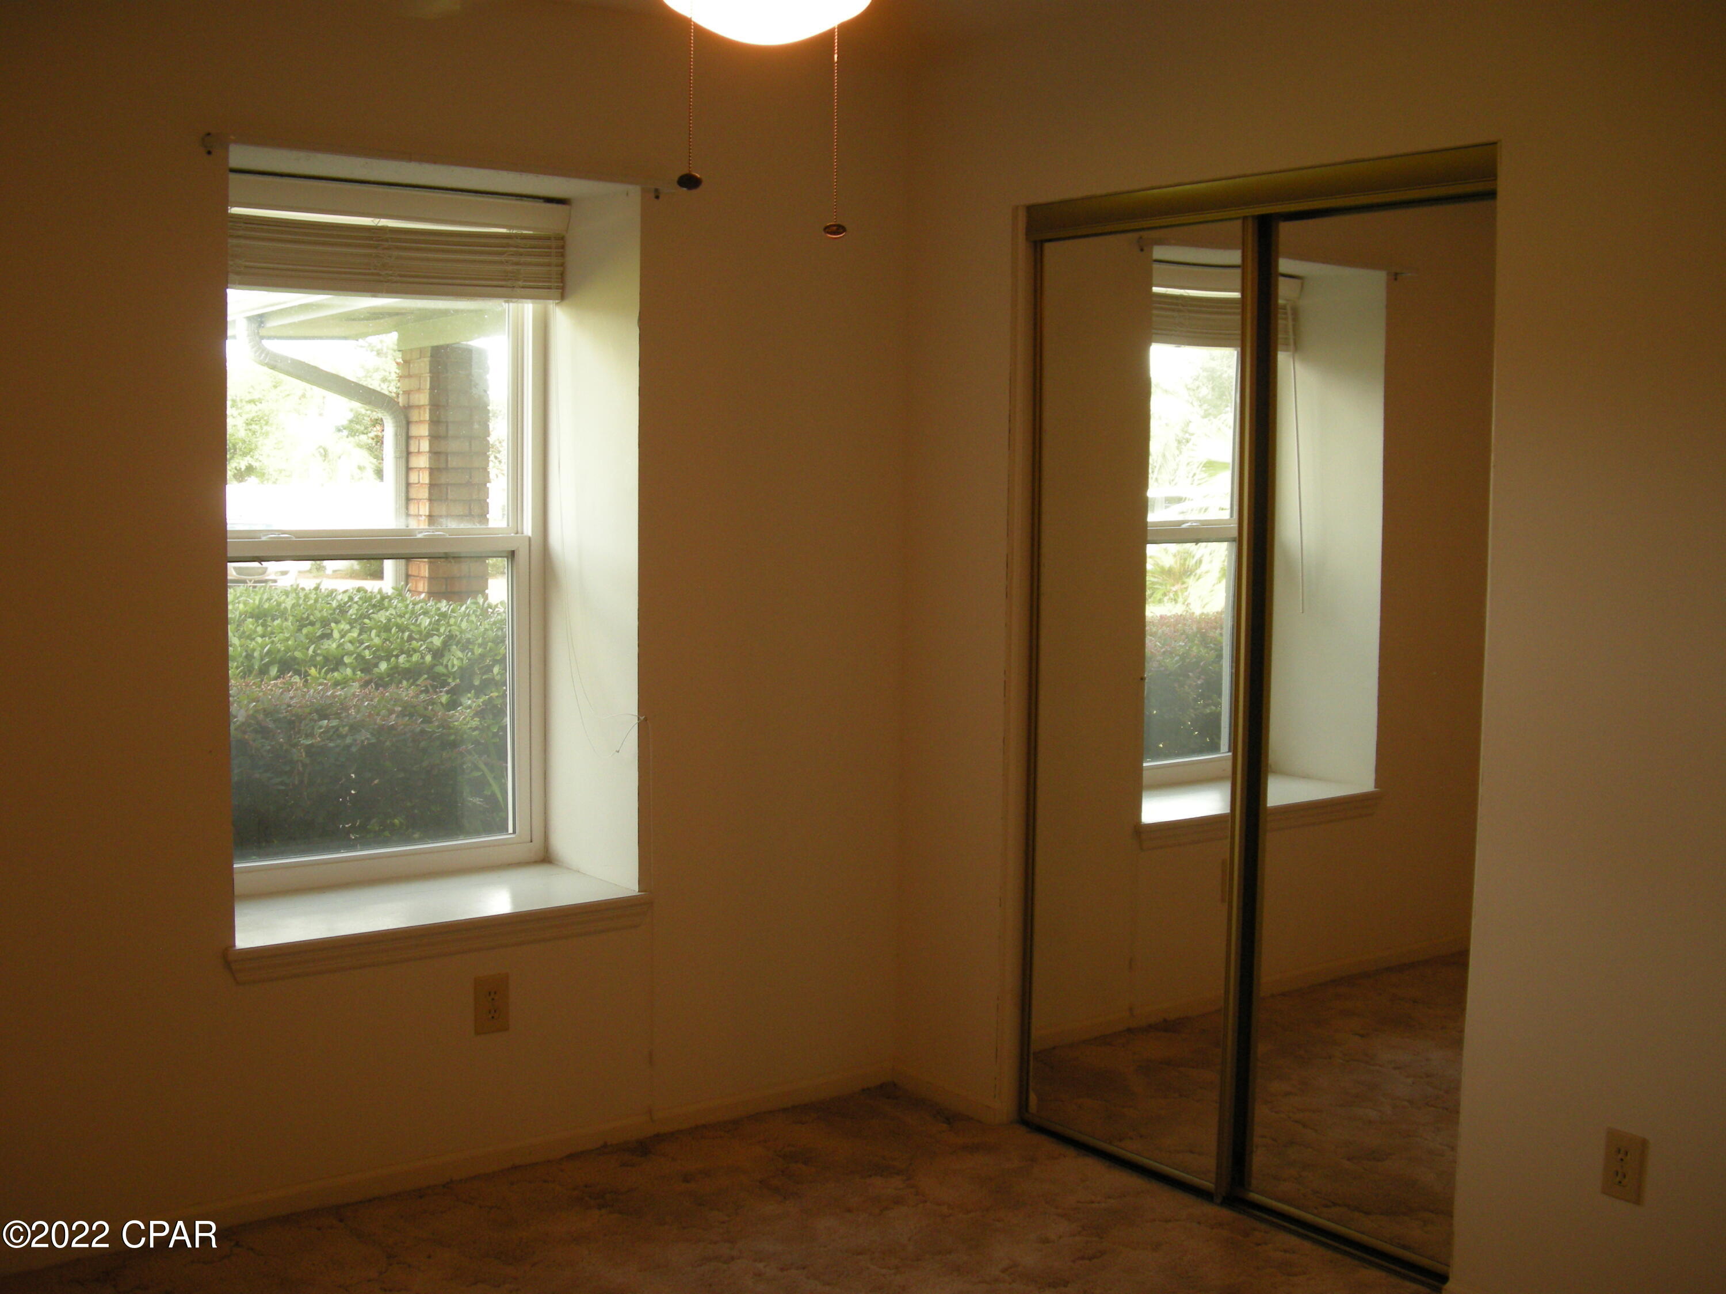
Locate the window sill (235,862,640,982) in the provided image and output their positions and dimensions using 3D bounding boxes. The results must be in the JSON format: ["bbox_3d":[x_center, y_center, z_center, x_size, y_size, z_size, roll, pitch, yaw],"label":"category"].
[{"bbox_3d":[-0.954,0.568,3.866,0.945,0.075,0.456,-3,7,-37],"label":"window sill"}]

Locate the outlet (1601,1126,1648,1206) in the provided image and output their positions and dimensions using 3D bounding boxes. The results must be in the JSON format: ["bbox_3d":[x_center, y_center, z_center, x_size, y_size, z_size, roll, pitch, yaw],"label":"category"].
[{"bbox_3d":[1.194,0.816,2.894,0.010,0.115,0.071,-3,7,-37],"label":"outlet"}]

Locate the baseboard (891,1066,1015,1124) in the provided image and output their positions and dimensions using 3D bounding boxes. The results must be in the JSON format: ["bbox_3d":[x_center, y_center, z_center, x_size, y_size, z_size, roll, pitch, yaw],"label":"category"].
[{"bbox_3d":[0.201,1.034,4.287,0.014,0.052,0.430,-3,7,-37],"label":"baseboard"}]

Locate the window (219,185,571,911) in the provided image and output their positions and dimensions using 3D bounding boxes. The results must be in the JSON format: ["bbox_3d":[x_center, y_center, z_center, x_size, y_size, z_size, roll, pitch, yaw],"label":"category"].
[{"bbox_3d":[-1.093,-0.232,4.004,0.890,1.510,0.100,-3,7,-37],"label":"window"}]

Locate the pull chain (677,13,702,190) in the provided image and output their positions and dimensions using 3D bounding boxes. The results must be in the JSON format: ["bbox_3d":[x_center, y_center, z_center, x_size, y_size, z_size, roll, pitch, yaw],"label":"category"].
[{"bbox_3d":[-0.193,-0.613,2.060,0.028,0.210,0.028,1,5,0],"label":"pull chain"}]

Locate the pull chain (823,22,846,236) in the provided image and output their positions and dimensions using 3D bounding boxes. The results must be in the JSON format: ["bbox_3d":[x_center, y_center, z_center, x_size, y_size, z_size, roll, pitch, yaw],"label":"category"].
[{"bbox_3d":[-0.034,-0.638,2.270,0.028,0.275,0.028,1,5,0],"label":"pull chain"}]

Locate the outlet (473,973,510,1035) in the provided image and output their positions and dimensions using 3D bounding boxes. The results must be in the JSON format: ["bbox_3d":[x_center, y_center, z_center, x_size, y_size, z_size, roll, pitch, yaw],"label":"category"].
[{"bbox_3d":[-0.758,0.733,3.780,0.077,0.122,0.009,-3,7,-37],"label":"outlet"}]

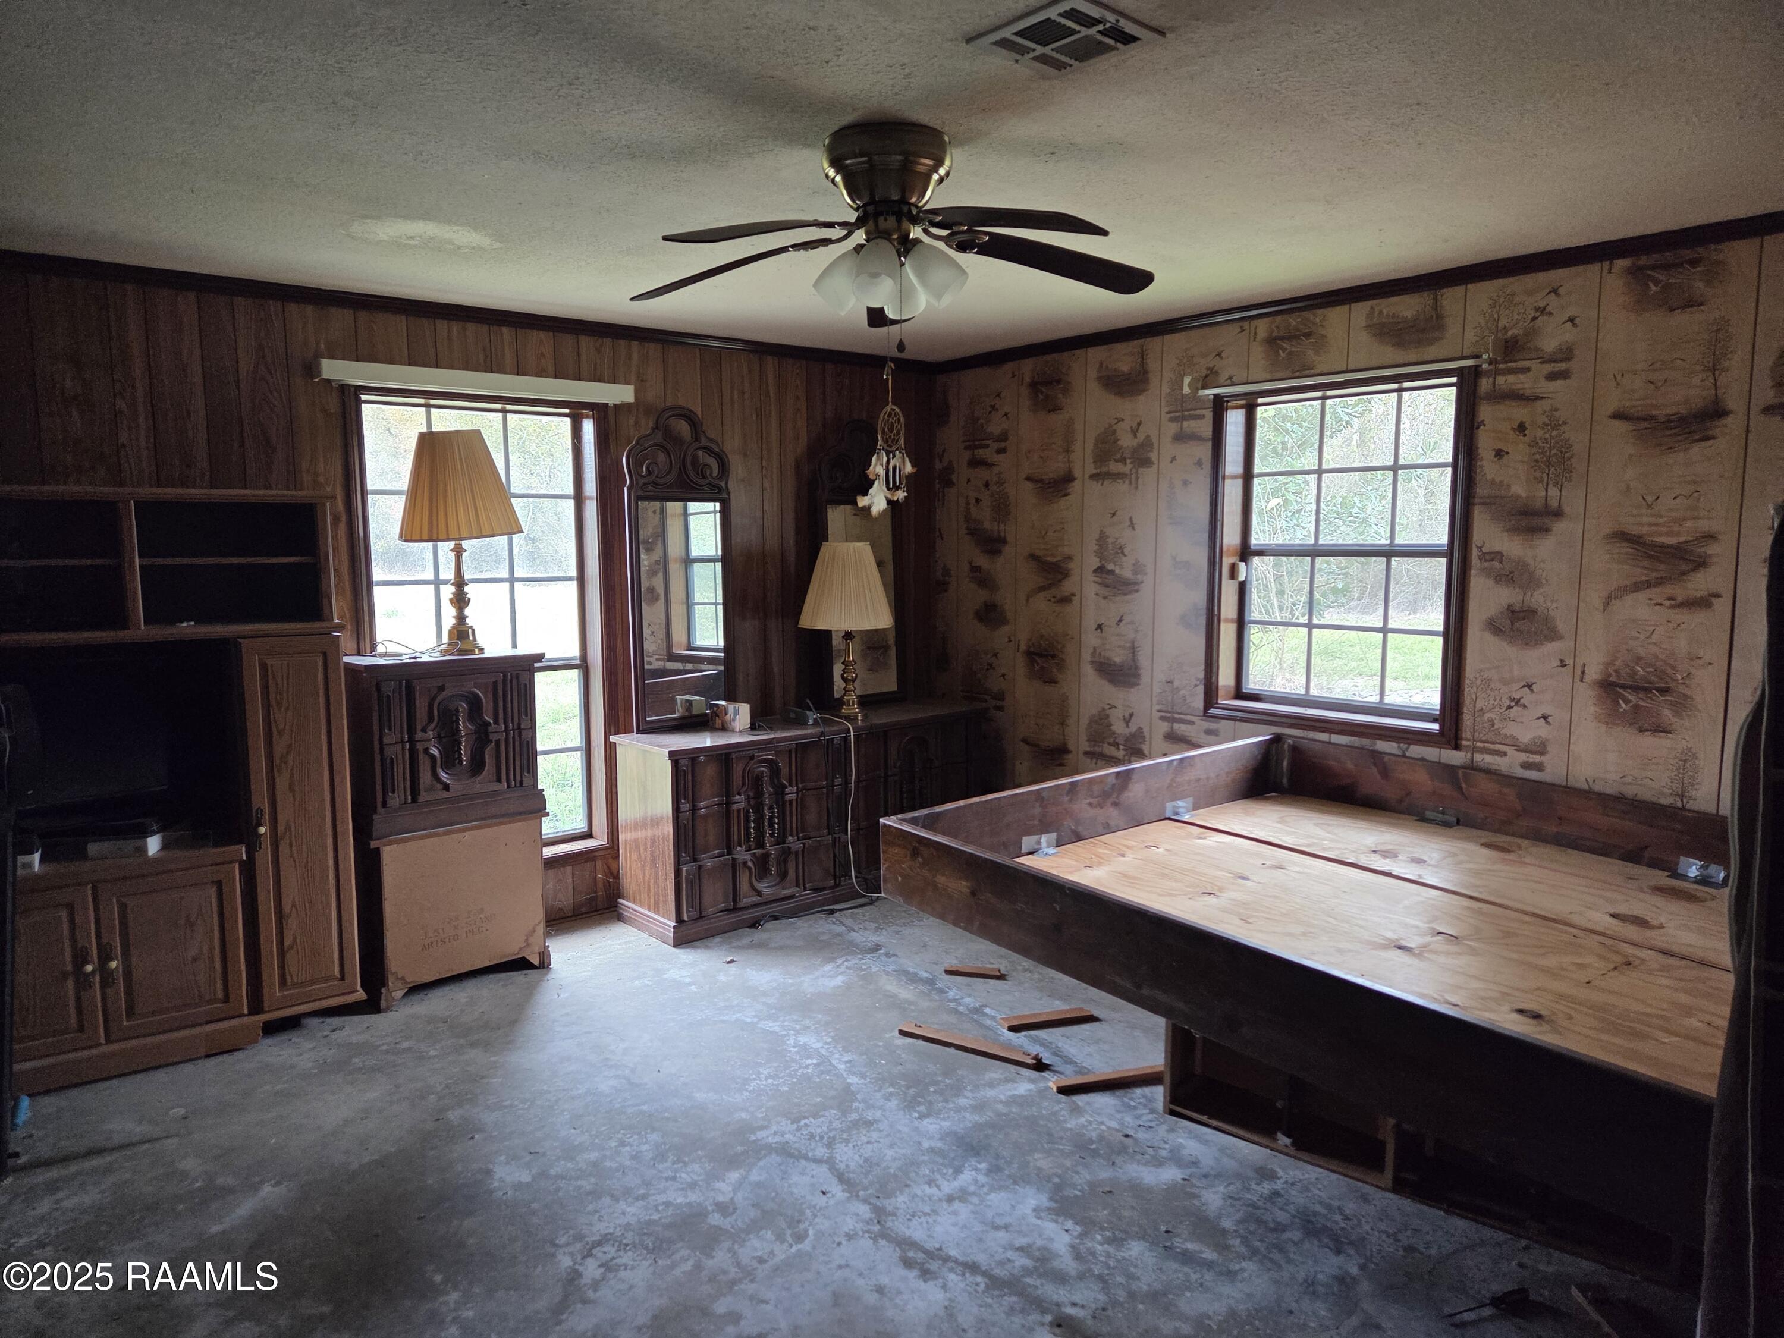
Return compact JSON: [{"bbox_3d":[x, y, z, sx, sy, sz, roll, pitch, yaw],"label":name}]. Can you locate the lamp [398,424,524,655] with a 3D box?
[{"bbox_3d":[-1.550,-0.446,4.203,0.440,0.787,0.440,-5,8,-38],"label":"lamp"}]

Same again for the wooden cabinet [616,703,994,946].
[{"bbox_3d":[-0.338,0.618,5.323,1.760,0.767,0.455,-6,8,-41],"label":"wooden cabinet"}]

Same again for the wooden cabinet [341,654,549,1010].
[{"bbox_3d":[-1.603,0.531,4.276,0.630,1.175,0.410,-5,8,-38],"label":"wooden cabinet"}]

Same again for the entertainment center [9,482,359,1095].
[{"bbox_3d":[-2.328,0.326,3.666,1.130,1.720,0.470,-5,8,-38],"label":"entertainment center"}]

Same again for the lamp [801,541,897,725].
[{"bbox_3d":[-0.186,-0.167,5.281,0.420,0.799,0.420,0,6,0],"label":"lamp"}]

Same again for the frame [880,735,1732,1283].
[{"bbox_3d":[1.380,0.840,2.972,1.935,0.845,2.210,-5,8,-38],"label":"frame"}]

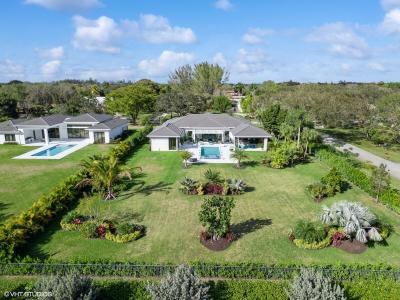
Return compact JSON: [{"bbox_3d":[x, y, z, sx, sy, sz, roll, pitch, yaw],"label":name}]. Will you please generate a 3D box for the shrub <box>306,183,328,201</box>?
[{"bbox_3d":[16.317,5.660,38.717,2.930,1.930,2.780,0,13,0],"label":"shrub"}]

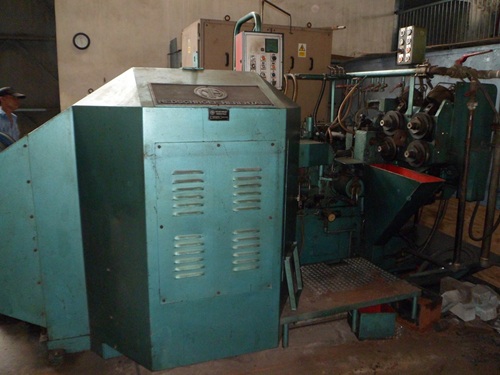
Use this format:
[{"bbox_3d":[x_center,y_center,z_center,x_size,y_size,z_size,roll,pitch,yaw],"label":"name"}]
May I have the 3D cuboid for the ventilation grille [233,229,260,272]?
[{"bbox_3d":[-0.018,0.370,2.275,0.164,0.250,0.020,-3,11,-18],"label":"ventilation grille"}]

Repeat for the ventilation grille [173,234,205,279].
[{"bbox_3d":[-0.334,0.390,2.175,0.164,0.245,0.020,-3,11,-18],"label":"ventilation grille"}]

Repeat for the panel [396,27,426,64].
[{"bbox_3d":[1.224,-1.063,2.941,0.130,0.261,0.141,-4,12,-23],"label":"panel"}]

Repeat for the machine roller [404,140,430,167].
[{"bbox_3d":[1.254,-0.256,2.985,0.172,0.193,0.193,-3,11,-18],"label":"machine roller"}]

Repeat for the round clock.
[{"bbox_3d":[-2.954,-2.561,6.850,0.290,0.290,0.045,-2,11,-14],"label":"round clock"}]

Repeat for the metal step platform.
[{"bbox_3d":[0.596,0.821,2.990,1.119,0.205,0.741,-3,11,-19],"label":"metal step platform"}]

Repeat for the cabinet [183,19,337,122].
[{"bbox_3d":[0.088,-1.227,4.323,1.440,1.006,0.660,-3,11,-17],"label":"cabinet"}]

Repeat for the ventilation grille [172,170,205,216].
[{"bbox_3d":[-0.329,0.033,2.108,0.162,0.244,0.020,-3,11,-18],"label":"ventilation grille"}]

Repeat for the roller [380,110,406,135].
[{"bbox_3d":[1.157,-0.532,3.231,0.176,0.190,0.190,-3,11,-18],"label":"roller"}]

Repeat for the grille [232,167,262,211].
[{"bbox_3d":[-0.012,0.016,2.209,0.168,0.248,0.020,-3,11,-18],"label":"grille"}]

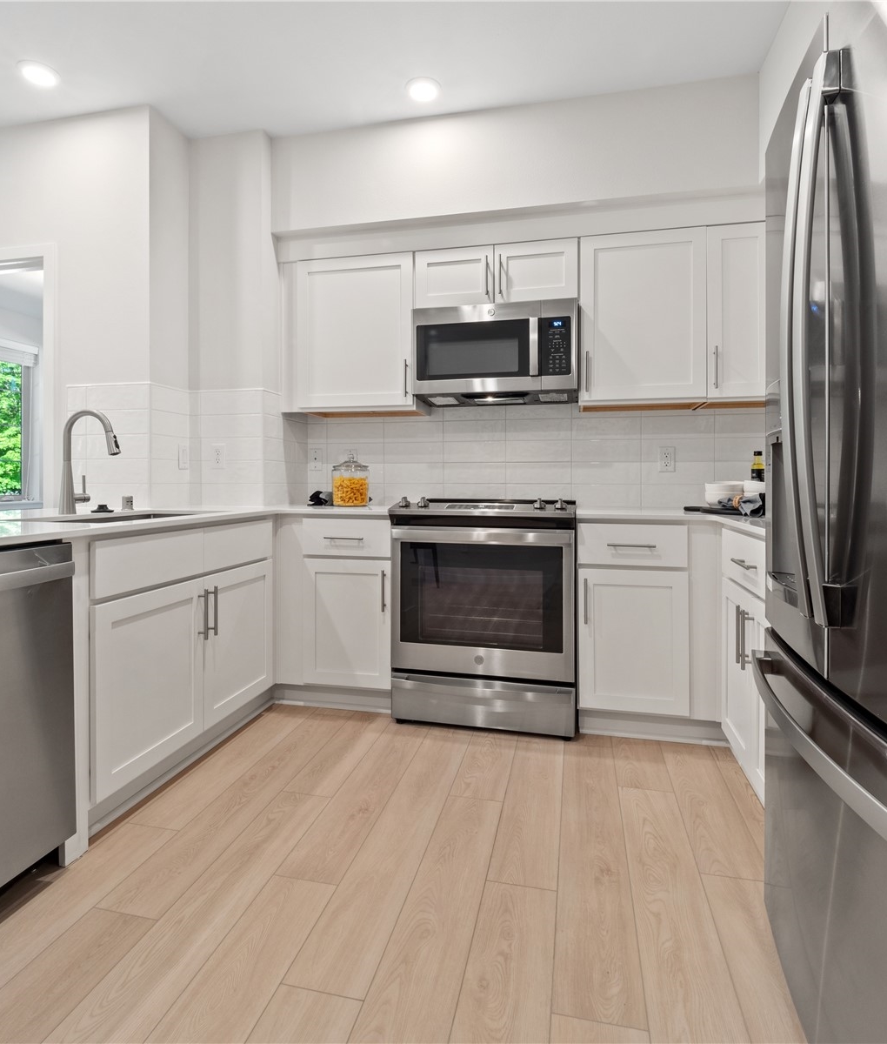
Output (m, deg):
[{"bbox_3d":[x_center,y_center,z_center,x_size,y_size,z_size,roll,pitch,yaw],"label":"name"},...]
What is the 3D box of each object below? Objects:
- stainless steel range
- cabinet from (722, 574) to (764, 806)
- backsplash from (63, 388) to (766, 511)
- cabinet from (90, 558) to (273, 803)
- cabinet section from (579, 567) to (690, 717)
[{"bbox_3d":[0.220,0.390,2.630,0.762,0.935,0.680,1,3,13],"label":"stainless steel range"},{"bbox_3d":[1.172,0.507,1.649,0.520,0.580,0.690,1,3,13],"label":"cabinet"},{"bbox_3d":[-0.049,-0.333,2.624,3.360,0.560,0.780,1,3,13],"label":"backsplash"},{"bbox_3d":[-1.105,0.481,2.077,0.520,0.575,0.930,1,3,13],"label":"cabinet"},{"bbox_3d":[0.793,0.447,2.428,0.410,0.555,0.570,1,3,13],"label":"cabinet section"}]

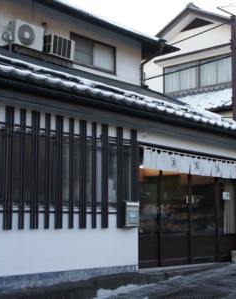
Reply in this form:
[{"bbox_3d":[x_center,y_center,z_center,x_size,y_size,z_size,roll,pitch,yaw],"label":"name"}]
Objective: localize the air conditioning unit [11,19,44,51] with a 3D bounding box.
[{"bbox_3d":[-2.035,-2.485,11.600,0.285,0.535,0.775,0,-6,42],"label":"air conditioning unit"}]

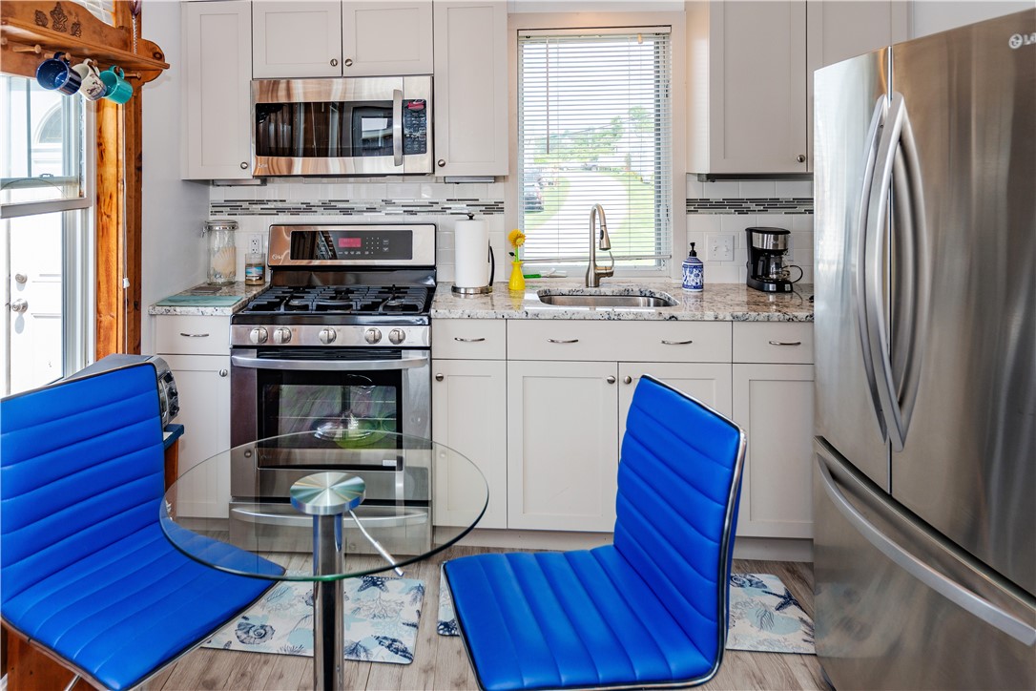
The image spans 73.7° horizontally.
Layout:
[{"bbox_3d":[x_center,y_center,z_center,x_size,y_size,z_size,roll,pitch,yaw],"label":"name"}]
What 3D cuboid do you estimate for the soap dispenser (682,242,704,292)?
[{"bbox_3d":[0.743,-0.331,2.936,0.090,0.208,0.090,0,7,5],"label":"soap dispenser"}]

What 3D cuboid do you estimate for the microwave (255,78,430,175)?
[{"bbox_3d":[-0.712,-0.929,3.046,0.757,0.410,0.400,0,7,5],"label":"microwave"}]

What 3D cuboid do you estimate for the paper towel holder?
[{"bbox_3d":[-0.191,-0.392,2.972,0.180,0.335,0.180,0,7,5],"label":"paper towel holder"}]

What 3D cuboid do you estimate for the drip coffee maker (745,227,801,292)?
[{"bbox_3d":[1.069,-0.363,2.943,0.145,0.255,0.200,-1,7,-3],"label":"drip coffee maker"}]

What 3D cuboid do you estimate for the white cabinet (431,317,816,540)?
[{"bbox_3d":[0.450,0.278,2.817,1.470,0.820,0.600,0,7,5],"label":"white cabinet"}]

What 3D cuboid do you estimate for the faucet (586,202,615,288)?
[{"bbox_3d":[0.351,-0.427,2.968,0.120,0.360,0.220,-2,7,-11],"label":"faucet"}]

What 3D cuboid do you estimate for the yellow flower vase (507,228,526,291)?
[{"bbox_3d":[-0.001,-0.371,3.009,0.080,0.255,0.080,0,7,5],"label":"yellow flower vase"}]

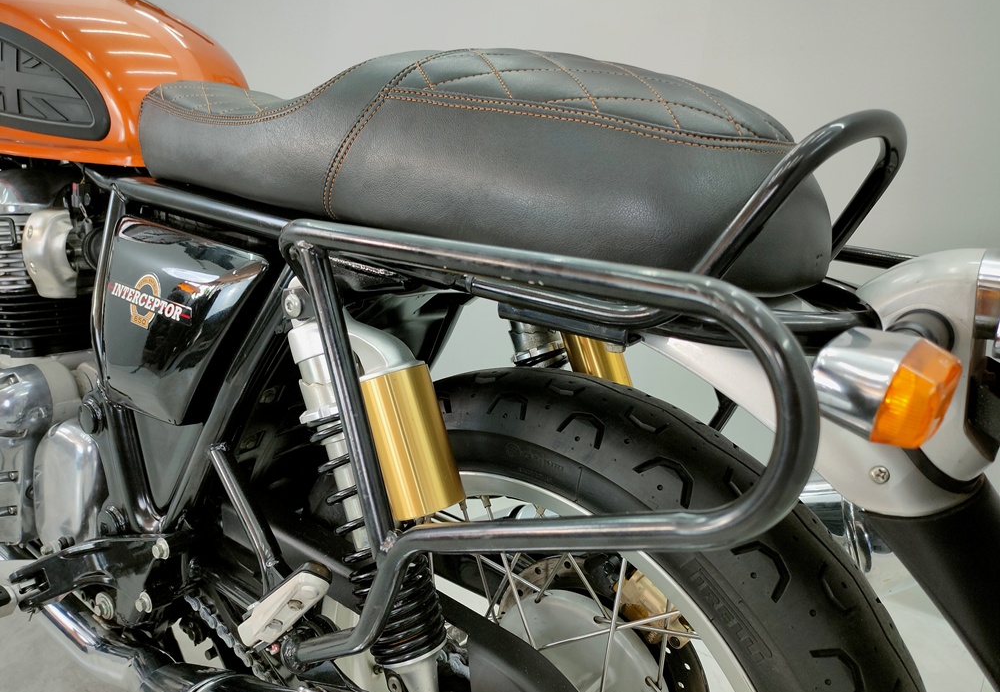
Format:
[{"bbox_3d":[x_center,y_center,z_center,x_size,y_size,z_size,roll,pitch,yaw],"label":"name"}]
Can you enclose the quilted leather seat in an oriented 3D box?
[{"bbox_3d":[-0.020,-0.164,0.753,0.630,0.155,0.255,12,16,36],"label":"quilted leather seat"}]

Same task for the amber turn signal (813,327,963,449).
[{"bbox_3d":[0.184,0.020,0.439,0.060,0.046,0.056,20,21,34],"label":"amber turn signal"}]

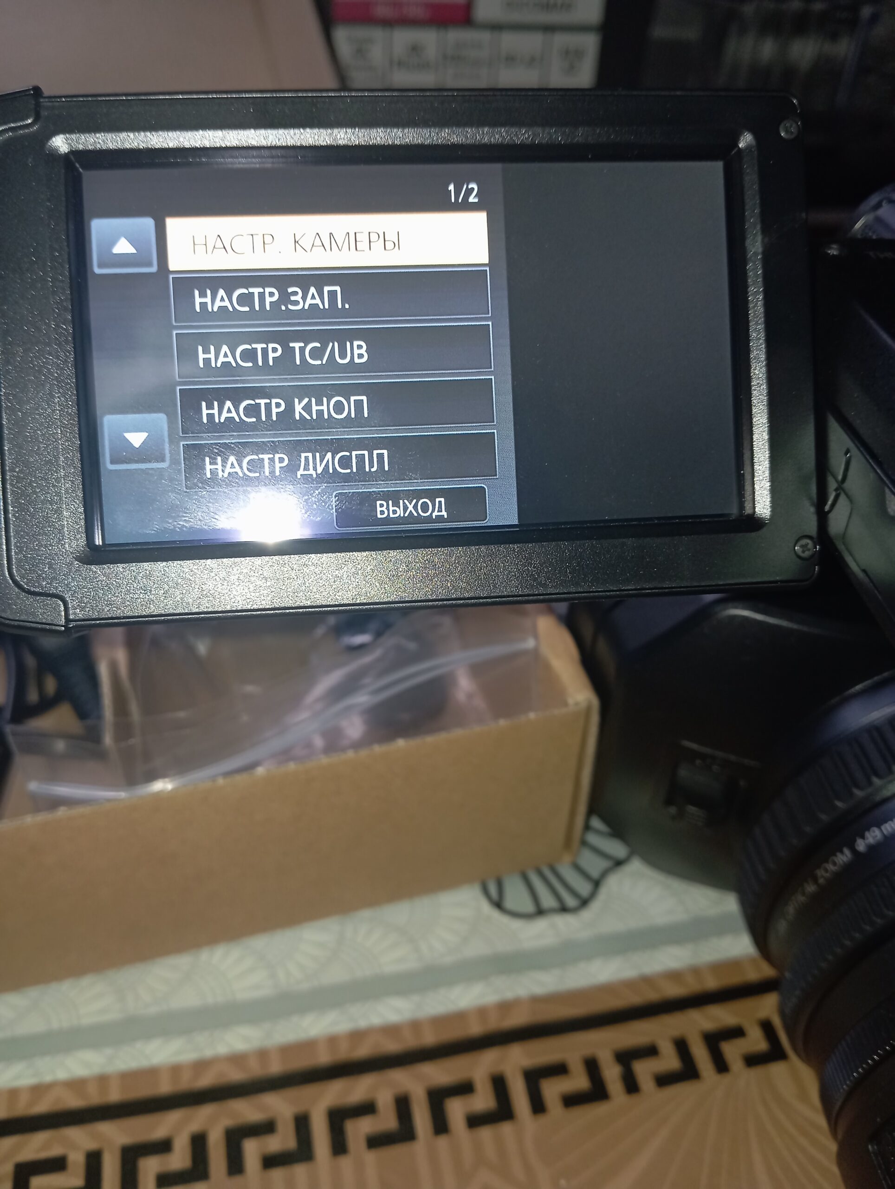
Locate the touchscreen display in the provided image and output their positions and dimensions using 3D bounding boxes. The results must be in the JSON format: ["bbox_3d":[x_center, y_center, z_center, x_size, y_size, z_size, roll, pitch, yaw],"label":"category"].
[{"bbox_3d":[-0.003,-0.030,0.117,0.077,0.043,0.005,-3,2,-5],"label":"touchscreen display"}]

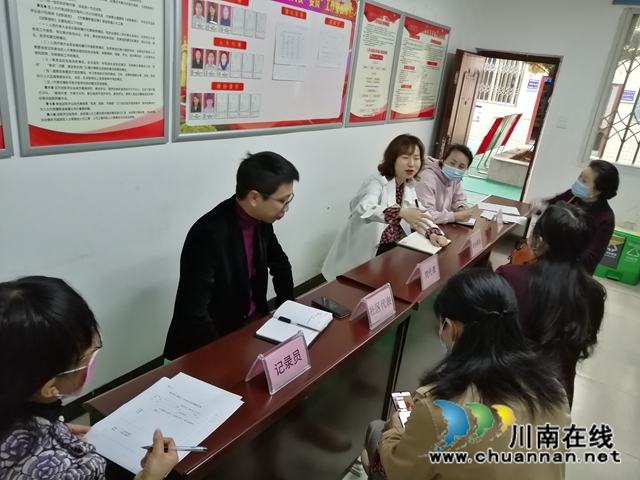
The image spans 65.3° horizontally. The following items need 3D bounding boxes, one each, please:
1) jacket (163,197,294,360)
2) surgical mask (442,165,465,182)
[{"bbox_3d":[-0.384,0.158,2.162,0.500,0.660,0.540,17,22,26],"label":"jacket"},{"bbox_3d":[0.894,-0.451,3.349,0.140,0.105,0.080,16,27,-9],"label":"surgical mask"}]

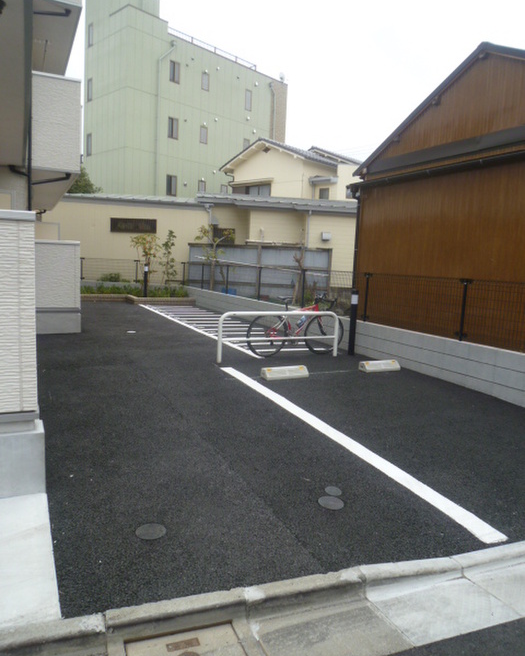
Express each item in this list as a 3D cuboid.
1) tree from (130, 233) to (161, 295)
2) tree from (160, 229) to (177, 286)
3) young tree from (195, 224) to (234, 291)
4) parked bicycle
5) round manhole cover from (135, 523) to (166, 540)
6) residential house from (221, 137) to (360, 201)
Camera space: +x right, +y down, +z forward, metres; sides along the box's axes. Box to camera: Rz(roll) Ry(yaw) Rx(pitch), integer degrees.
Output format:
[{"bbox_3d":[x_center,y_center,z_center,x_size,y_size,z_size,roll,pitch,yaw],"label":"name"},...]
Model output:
[{"bbox_3d":[-3.789,-2.089,15.716,0.970,2.000,0.900,3,7,0],"label":"tree"},{"bbox_3d":[-3.116,-2.245,16.138,0.520,2.070,0.500,3,7,0],"label":"tree"},{"bbox_3d":[-1.592,-2.289,16.098,1.300,2.250,1.150,3,7,0],"label":"young tree"},{"bbox_3d":[0.555,-0.042,7.656,1.660,1.000,0.450,0,8,-20],"label":"parked bicycle"},{"bbox_3d":[-0.593,1.091,2.579,0.160,0.030,0.160,3,7,0],"label":"round manhole cover"},{"bbox_3d":[2.091,-5.610,24.958,6.600,7.200,6.800,9,10,39],"label":"residential house"}]

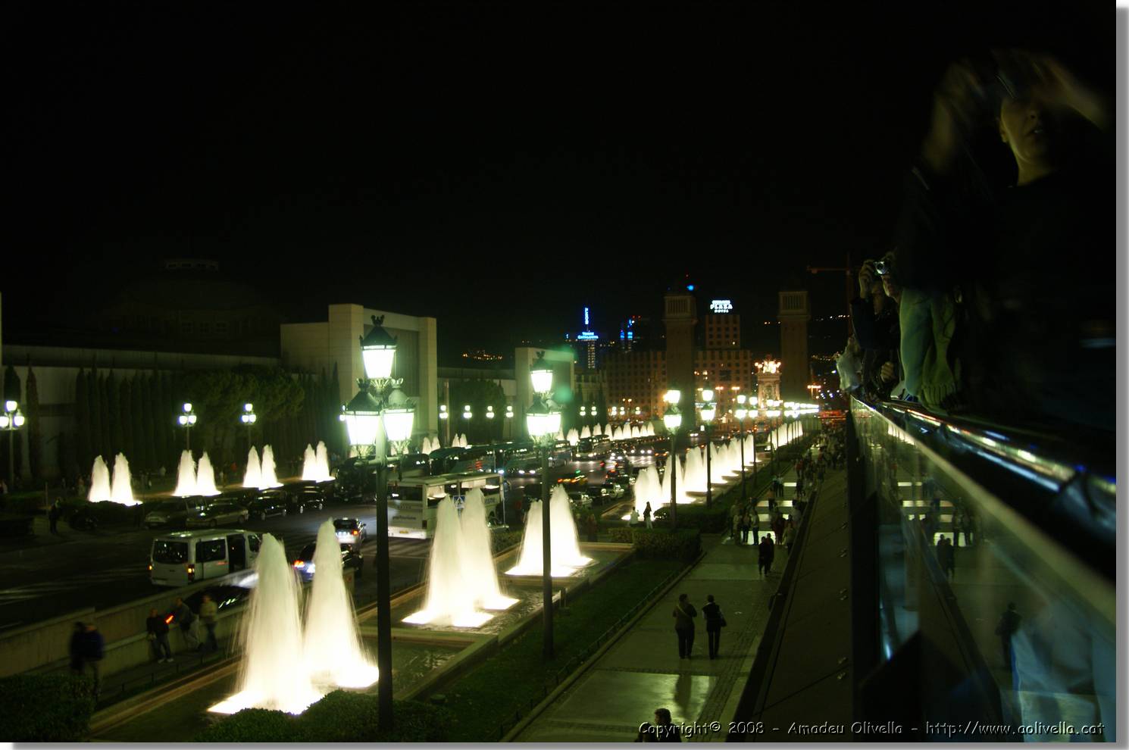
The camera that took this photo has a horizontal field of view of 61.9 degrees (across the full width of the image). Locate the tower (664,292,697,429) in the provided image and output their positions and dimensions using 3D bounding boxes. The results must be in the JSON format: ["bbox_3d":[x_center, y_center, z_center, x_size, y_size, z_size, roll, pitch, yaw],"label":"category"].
[{"bbox_3d":[32.201,-5.551,263.330,8.200,44.000,8.200,-1,-1,17],"label":"tower"}]

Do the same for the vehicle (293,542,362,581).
[{"bbox_3d":[-9.461,7.388,37.700,1.780,1.480,4.250,-1,-2,9],"label":"vehicle"}]

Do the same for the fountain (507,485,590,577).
[{"bbox_3d":[-0.727,6.840,42.547,2.600,3.500,4.900,-2,-2,16],"label":"fountain"}]

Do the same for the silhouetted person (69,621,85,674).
[{"bbox_3d":[-12.324,7.080,23.813,0.480,1.700,0.360,-1,-1,17],"label":"silhouetted person"}]

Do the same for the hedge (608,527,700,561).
[{"bbox_3d":[4.291,7.686,43.532,3.900,1.100,2.200,-1,-1,17],"label":"hedge"}]

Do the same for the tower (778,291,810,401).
[{"bbox_3d":[67.823,-7.262,278.000,8.400,47.500,8.400,-1,-2,16],"label":"tower"}]

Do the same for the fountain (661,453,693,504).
[{"bbox_3d":[7.770,7.129,65.000,2.000,3.500,2.800,-1,-1,17],"label":"fountain"}]

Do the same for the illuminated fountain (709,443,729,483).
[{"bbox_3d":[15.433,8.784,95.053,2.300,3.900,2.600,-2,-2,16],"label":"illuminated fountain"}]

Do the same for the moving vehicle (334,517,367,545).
[{"bbox_3d":[-10.729,7.781,46.800,1.770,1.460,4.300,-1,-1,-1],"label":"moving vehicle"}]

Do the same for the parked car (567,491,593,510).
[{"bbox_3d":[0.706,7.961,58.500,1.750,1.450,4.200,-1,-2,16],"label":"parked car"}]

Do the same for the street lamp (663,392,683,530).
[{"bbox_3d":[5.067,4.298,43.861,0.680,8.200,1.600,-1,-1,17],"label":"street lamp"}]

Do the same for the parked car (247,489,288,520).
[{"bbox_3d":[-20.455,8.960,64.166,1.780,1.550,4.300,-1,-2,16],"label":"parked car"}]

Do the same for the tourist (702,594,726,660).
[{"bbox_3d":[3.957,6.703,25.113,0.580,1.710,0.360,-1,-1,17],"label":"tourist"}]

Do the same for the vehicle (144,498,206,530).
[{"bbox_3d":[-21.980,8.014,54.200,1.760,1.480,4.300,-1,-2,16],"label":"vehicle"}]

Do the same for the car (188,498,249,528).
[{"bbox_3d":[-20.860,8.297,56.656,1.720,1.500,4.150,-2,-3,16],"label":"car"}]

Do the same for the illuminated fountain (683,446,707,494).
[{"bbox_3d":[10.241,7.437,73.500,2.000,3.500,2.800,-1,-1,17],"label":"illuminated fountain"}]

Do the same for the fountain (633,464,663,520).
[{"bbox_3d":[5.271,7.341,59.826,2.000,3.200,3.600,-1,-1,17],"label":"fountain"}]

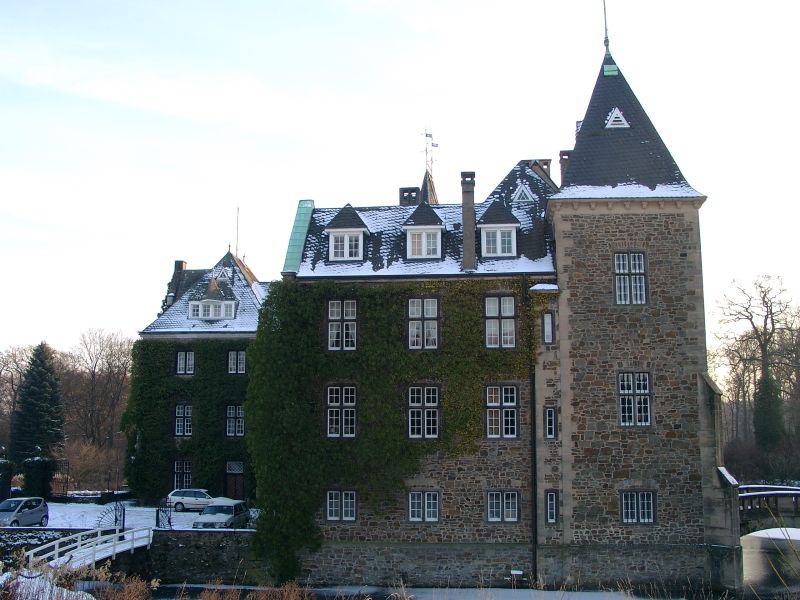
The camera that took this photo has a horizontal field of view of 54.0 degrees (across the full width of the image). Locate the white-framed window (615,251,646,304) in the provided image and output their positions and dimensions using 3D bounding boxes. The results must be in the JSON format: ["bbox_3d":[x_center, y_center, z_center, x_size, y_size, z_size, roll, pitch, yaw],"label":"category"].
[{"bbox_3d":[10.862,-0.979,37.072,1.451,2.430,0.150,-1,-8,5],"label":"white-framed window"}]

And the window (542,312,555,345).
[{"bbox_3d":[7.135,1.369,37.680,0.337,1.403,0.150,-1,-9,6],"label":"window"}]

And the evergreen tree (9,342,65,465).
[{"bbox_3d":[-29.020,9.125,62.955,4.942,11.996,4.942,4,-10,-24],"label":"evergreen tree"}]

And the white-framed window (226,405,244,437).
[{"bbox_3d":[-11.044,8.163,53.024,1.202,2.065,0.150,-1,-8,5],"label":"white-framed window"}]

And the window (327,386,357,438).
[{"bbox_3d":[-2.790,5.439,37.914,1.387,2.407,0.150,-1,-8,6],"label":"window"}]

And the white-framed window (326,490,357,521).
[{"bbox_3d":[-2.778,9.827,37.448,1.372,1.372,0.150,-1,-9,6],"label":"white-framed window"}]

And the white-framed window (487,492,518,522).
[{"bbox_3d":[4.780,9.617,36.518,1.399,1.370,0.150,-1,-8,6],"label":"white-framed window"}]

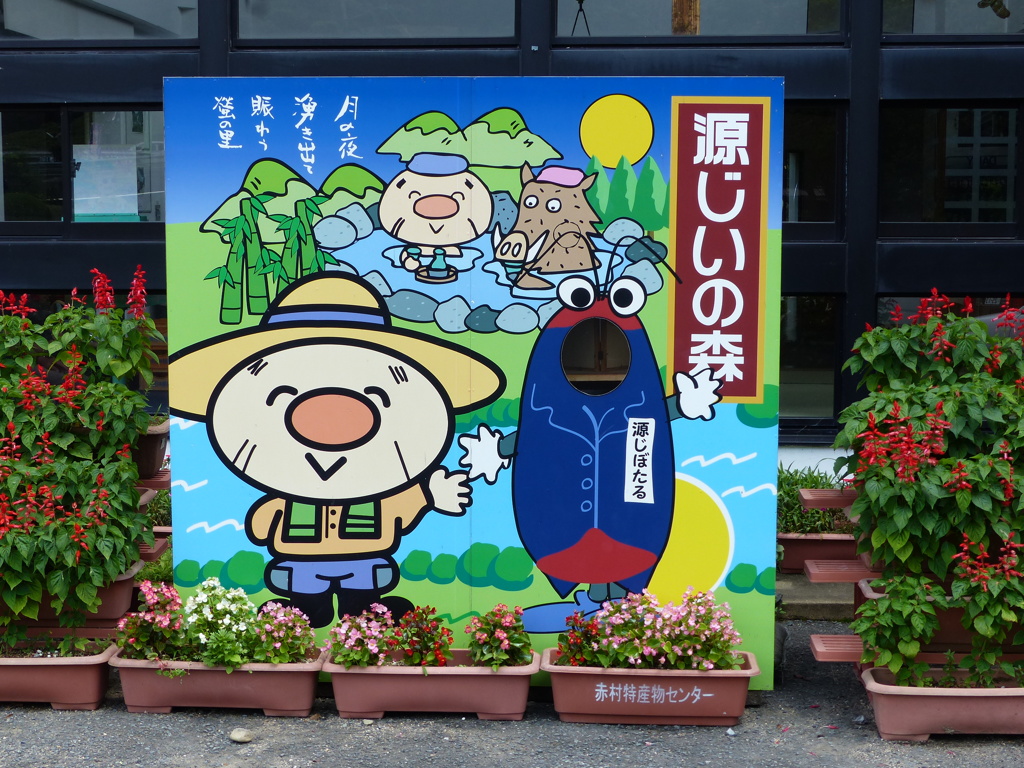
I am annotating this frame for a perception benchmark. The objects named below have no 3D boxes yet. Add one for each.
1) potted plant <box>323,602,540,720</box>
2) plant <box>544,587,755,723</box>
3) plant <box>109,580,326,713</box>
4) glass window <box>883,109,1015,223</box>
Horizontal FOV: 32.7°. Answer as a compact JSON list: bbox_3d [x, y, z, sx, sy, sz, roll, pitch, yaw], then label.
[{"bbox_3d":[-0.234,0.815,5.192,0.635,0.330,0.235,0,6,3],"label":"potted plant"},{"bbox_3d":[0.410,0.794,5.162,0.635,0.379,0.235,0,6,4],"label":"plant"},{"bbox_3d":[-0.887,0.779,5.243,0.615,0.391,0.235,1,6,5],"label":"plant"},{"bbox_3d":[1.811,-0.908,7.250,0.565,0.490,0.050,0,6,4],"label":"glass window"}]

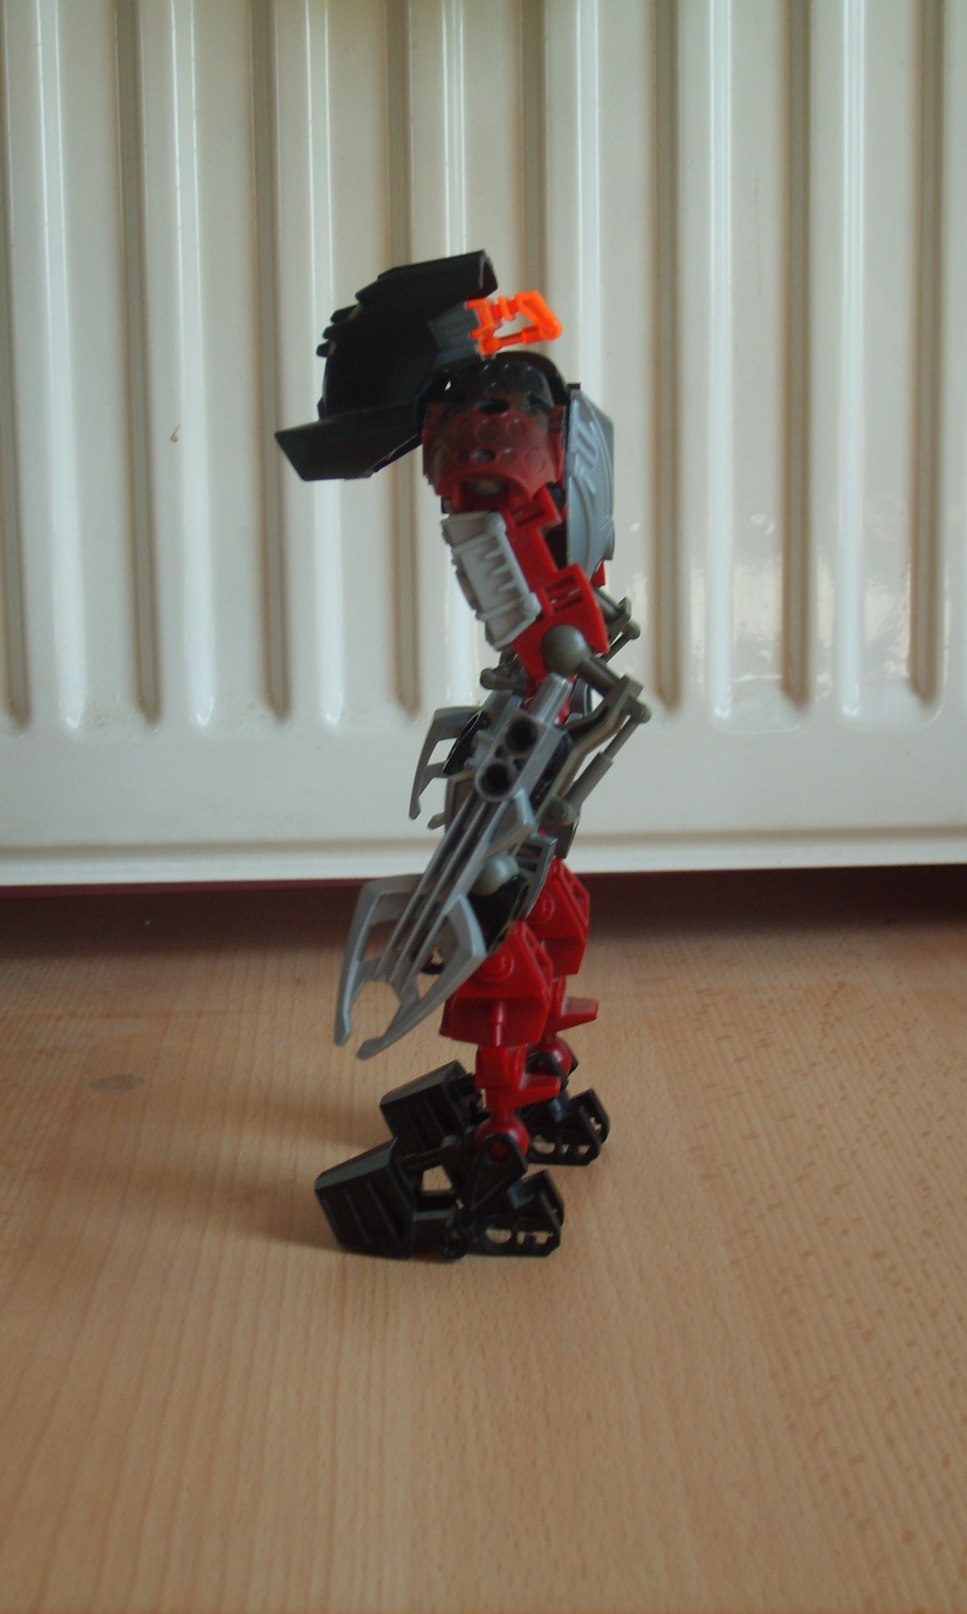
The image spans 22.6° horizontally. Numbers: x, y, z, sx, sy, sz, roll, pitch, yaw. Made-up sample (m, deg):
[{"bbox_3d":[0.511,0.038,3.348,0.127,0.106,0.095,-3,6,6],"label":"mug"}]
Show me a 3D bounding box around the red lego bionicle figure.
[{"bbox_3d":[-0.001,-0.013,0.453,0.068,0.178,0.102,2,12,11],"label":"red lego bionicle figure"}]

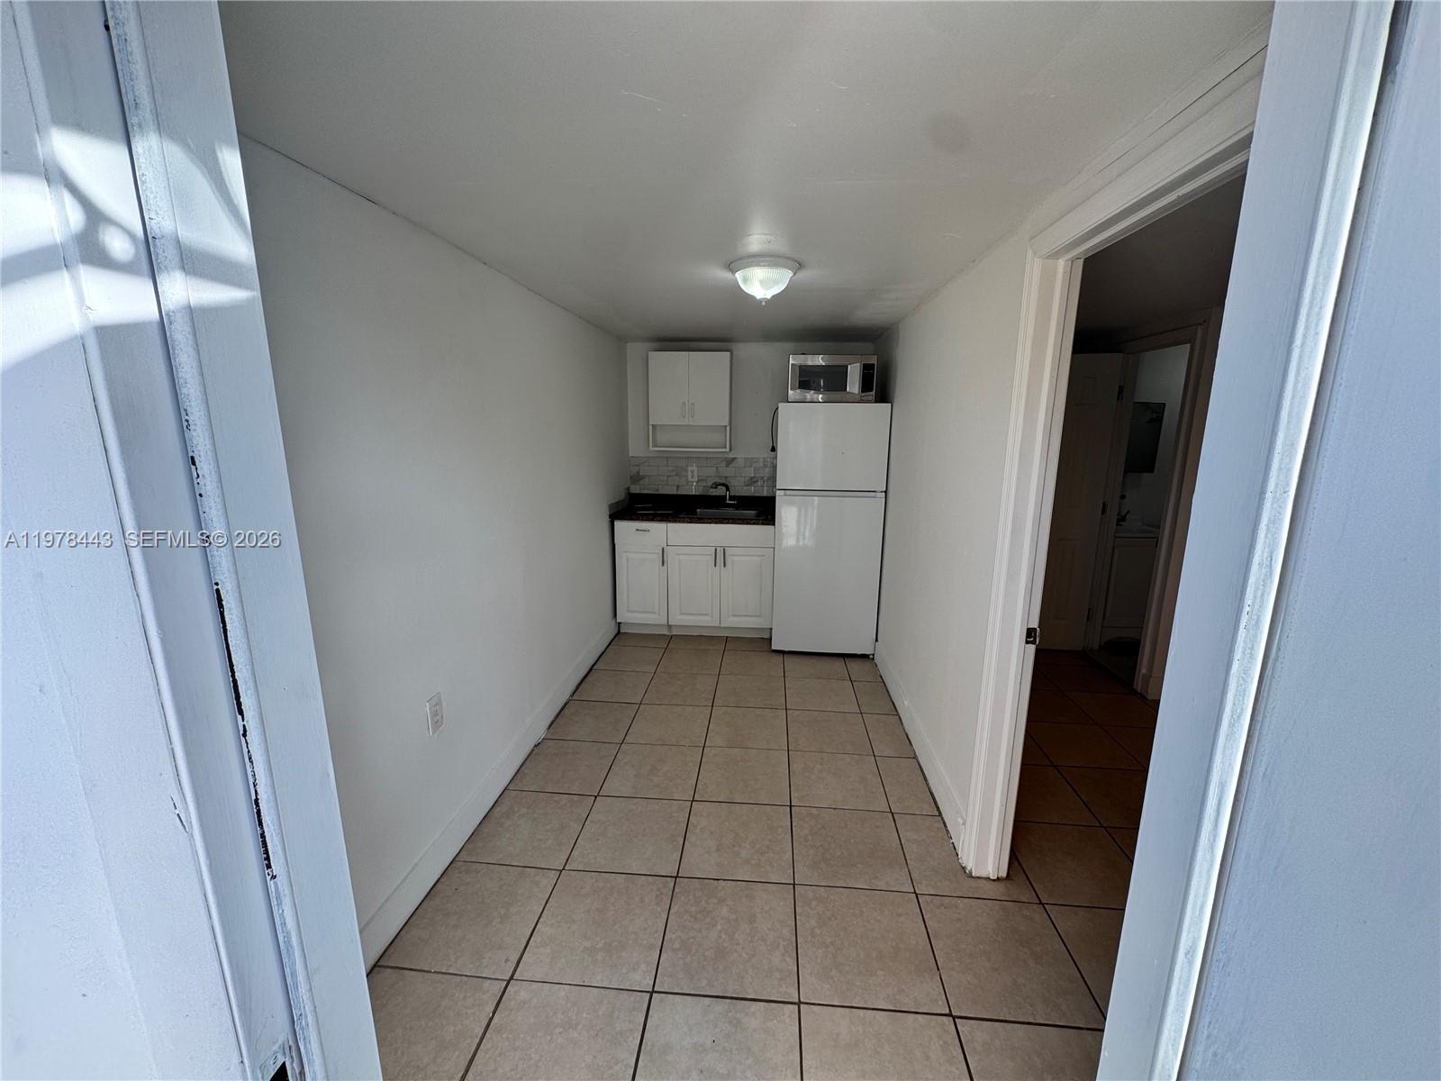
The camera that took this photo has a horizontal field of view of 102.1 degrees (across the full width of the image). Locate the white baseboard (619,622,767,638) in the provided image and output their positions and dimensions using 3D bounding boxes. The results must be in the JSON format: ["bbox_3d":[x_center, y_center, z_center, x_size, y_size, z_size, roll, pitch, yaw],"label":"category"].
[{"bbox_3d":[-0.189,0.654,4.289,1.105,0.100,0.016,1,12,5],"label":"white baseboard"}]

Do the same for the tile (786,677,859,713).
[{"bbox_3d":[0.599,0.915,3.456,0.413,0.010,0.413,1,12,5],"label":"tile"}]

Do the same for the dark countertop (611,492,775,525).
[{"bbox_3d":[-0.182,-0.239,4.395,1.187,0.142,0.627,1,12,5],"label":"dark countertop"}]

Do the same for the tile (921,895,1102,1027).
[{"bbox_3d":[0.853,1.259,1.767,0.407,0.012,0.407,1,12,5],"label":"tile"}]

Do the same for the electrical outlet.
[{"bbox_3d":[-0.995,0.609,2.048,0.012,0.121,0.076,1,12,5],"label":"electrical outlet"}]

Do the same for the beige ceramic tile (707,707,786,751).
[{"bbox_3d":[0.143,0.987,3.057,0.407,0.010,0.409,1,12,5],"label":"beige ceramic tile"}]

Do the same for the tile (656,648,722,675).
[{"bbox_3d":[-0.194,0.801,3.880,0.407,0.012,0.407,1,12,5],"label":"tile"}]

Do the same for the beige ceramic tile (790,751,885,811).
[{"bbox_3d":[0.525,1.091,2.642,0.413,0.010,0.413,1,12,5],"label":"beige ceramic tile"}]

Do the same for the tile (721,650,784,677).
[{"bbox_3d":[0.217,0.808,3.844,0.407,0.012,0.407,1,12,5],"label":"tile"}]

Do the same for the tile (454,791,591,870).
[{"bbox_3d":[-0.751,1.143,2.312,0.407,0.012,0.407,1,12,5],"label":"tile"}]

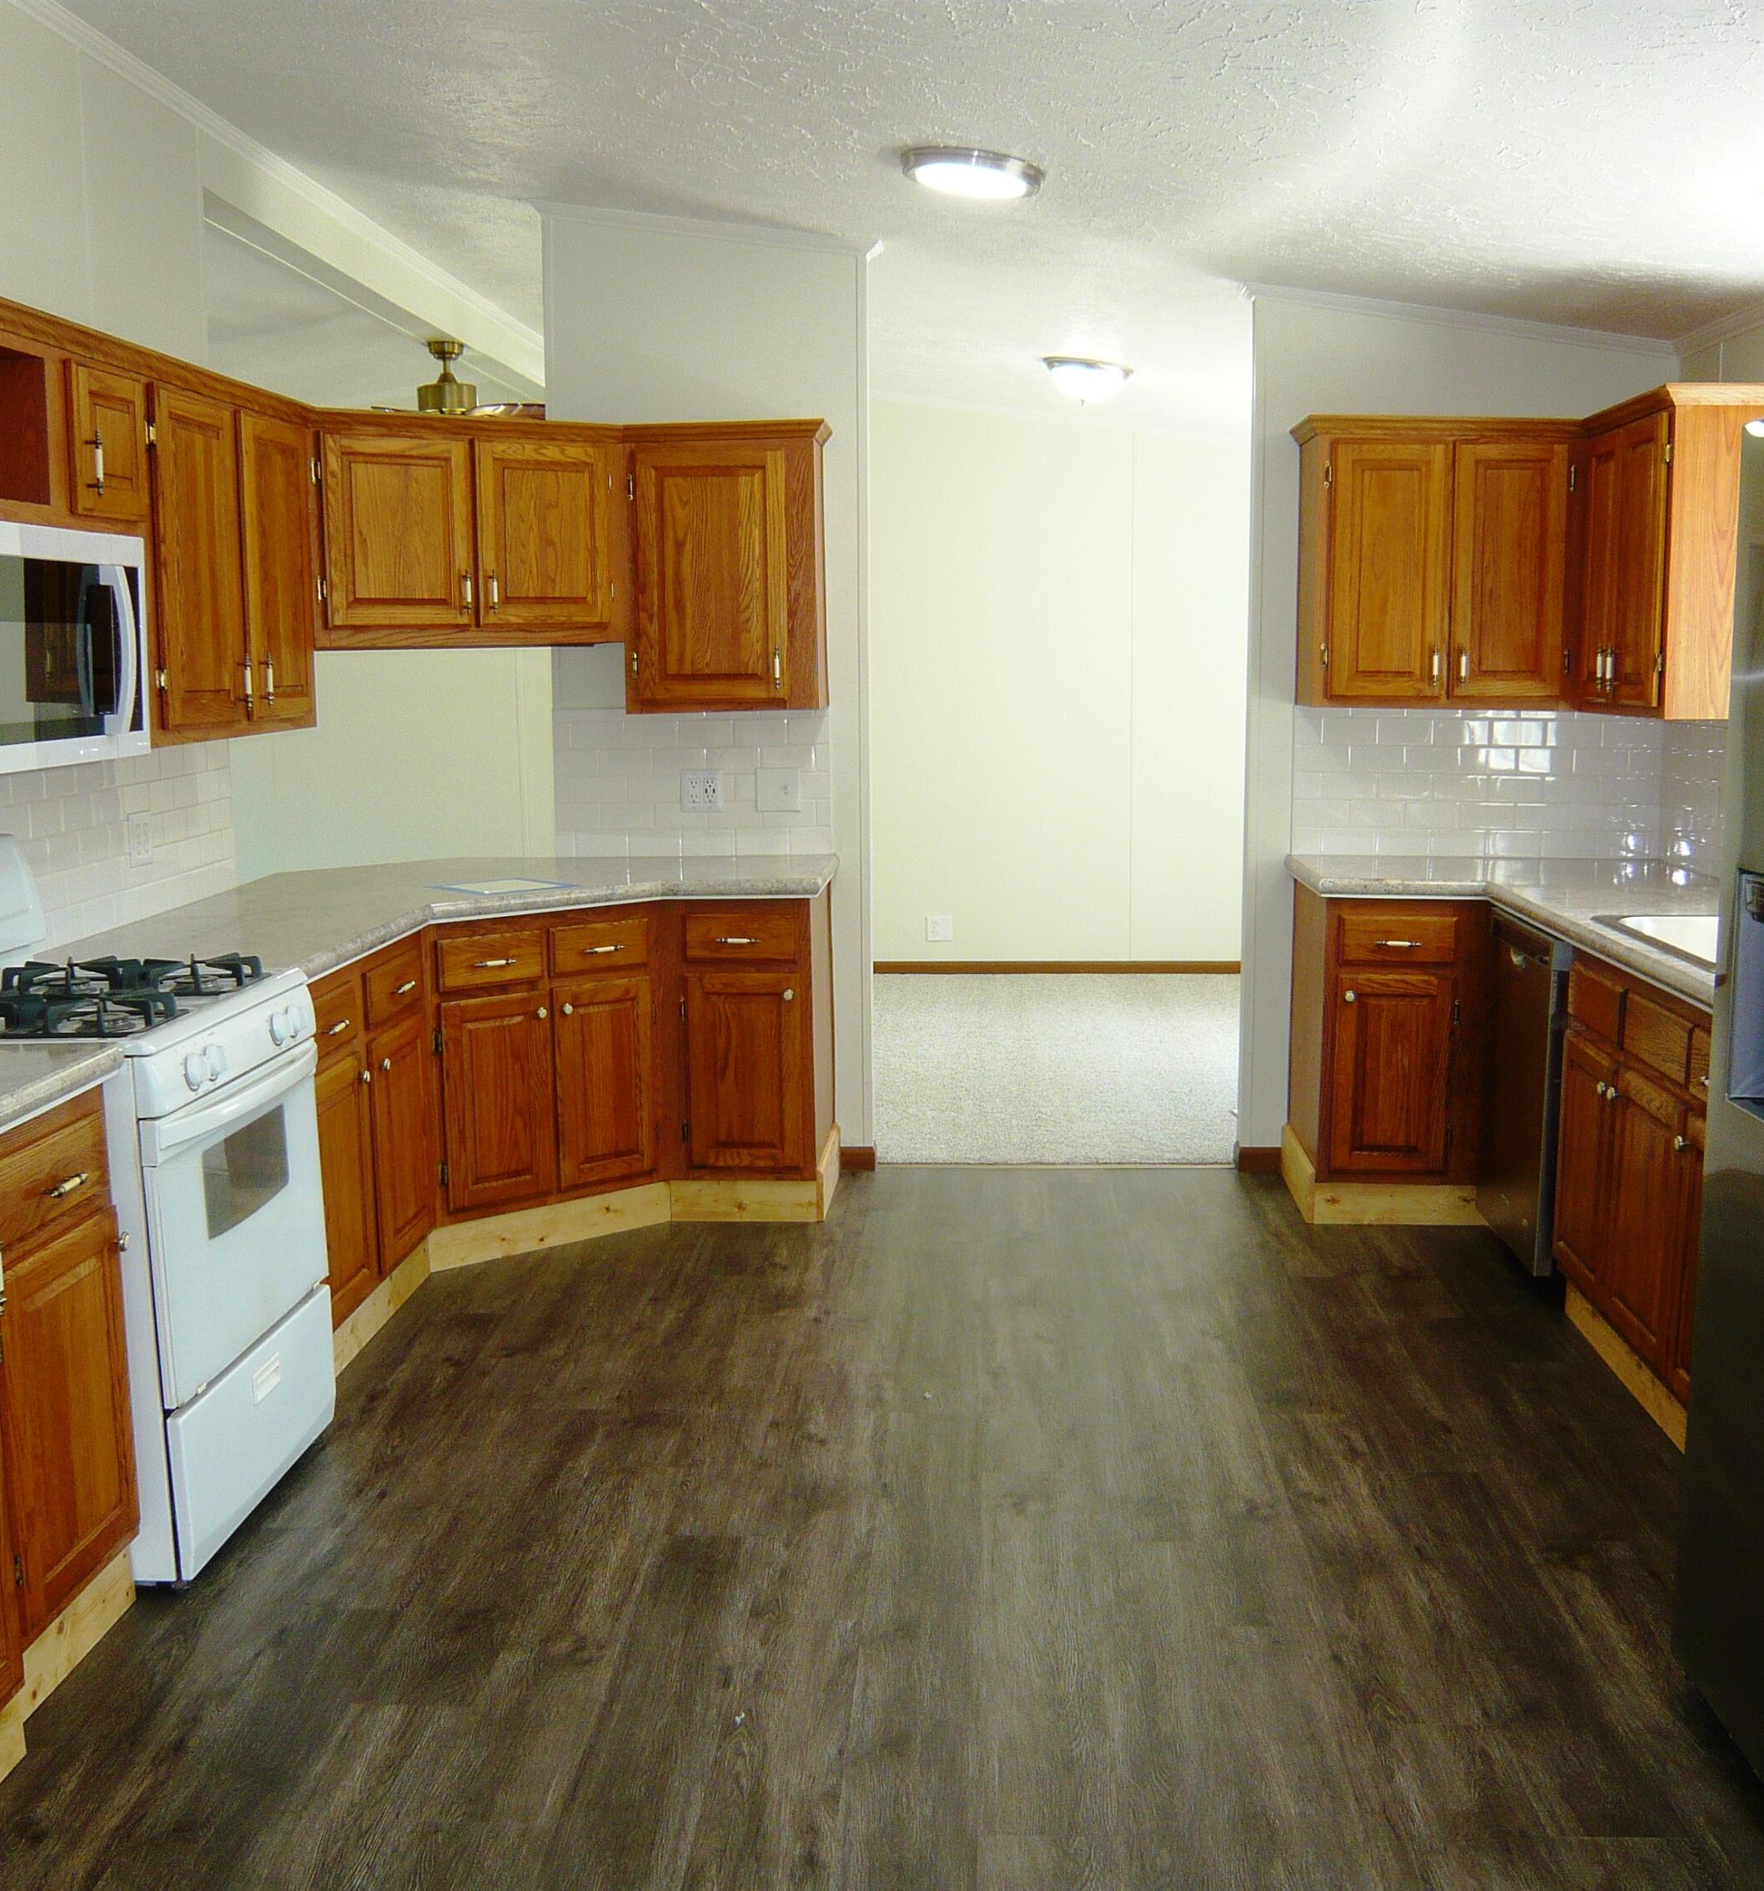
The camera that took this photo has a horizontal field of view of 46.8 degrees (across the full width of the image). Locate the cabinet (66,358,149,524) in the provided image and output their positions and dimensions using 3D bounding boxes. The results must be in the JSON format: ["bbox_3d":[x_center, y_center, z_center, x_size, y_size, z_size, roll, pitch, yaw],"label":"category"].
[{"bbox_3d":[-1.559,-0.919,3.754,0.330,0.275,0.320,0,8,4],"label":"cabinet"}]

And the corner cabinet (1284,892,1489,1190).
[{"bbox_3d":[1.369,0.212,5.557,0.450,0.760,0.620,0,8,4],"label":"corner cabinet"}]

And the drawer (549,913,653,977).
[{"bbox_3d":[-0.840,-0.019,5.339,0.300,0.130,0.450,-7,11,-38],"label":"drawer"}]

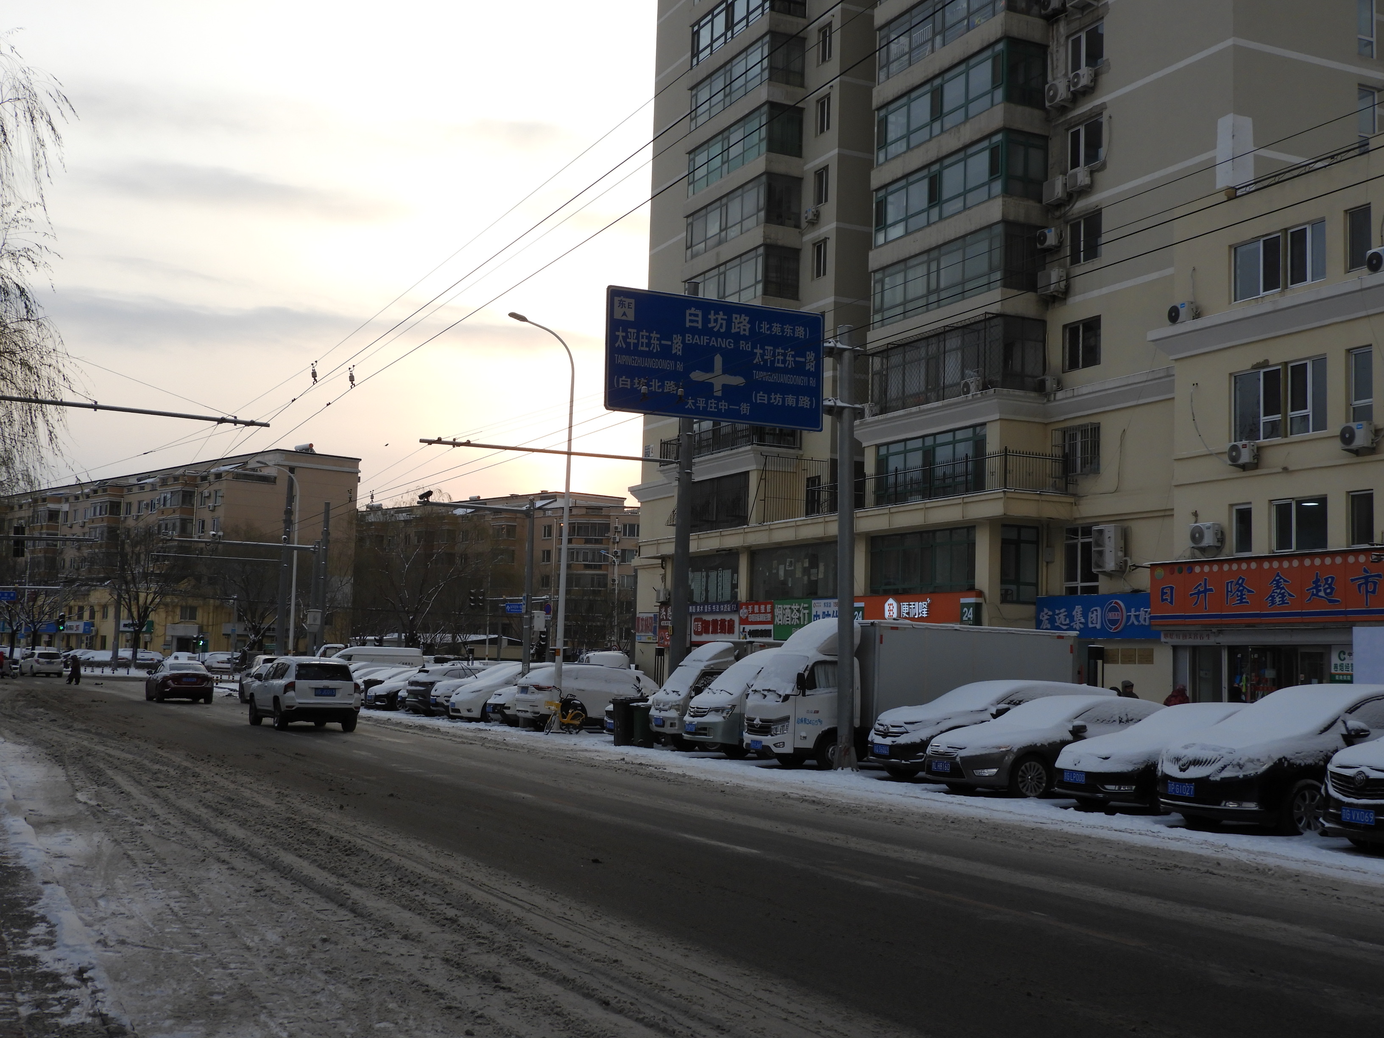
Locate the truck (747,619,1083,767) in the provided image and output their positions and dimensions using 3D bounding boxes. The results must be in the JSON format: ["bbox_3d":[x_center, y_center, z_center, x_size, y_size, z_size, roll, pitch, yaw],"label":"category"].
[{"bbox_3d":[3.875,3.192,28.780,5.970,2.630,1.950,4,-6,-25],"label":"truck"}]

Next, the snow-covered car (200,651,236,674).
[{"bbox_3d":[-32.867,10.034,111.491,1.820,1.520,4.600,4,-6,-25],"label":"snow-covered car"}]

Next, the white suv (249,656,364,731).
[{"bbox_3d":[-9.201,4.032,37.536,1.820,1.680,4.460,4,-6,-25],"label":"white suv"}]

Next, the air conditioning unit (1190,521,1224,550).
[{"bbox_3d":[12.242,0.404,38.077,0.300,0.550,0.770,4,-6,-25],"label":"air conditioning unit"}]

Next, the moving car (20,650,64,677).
[{"bbox_3d":[-41.018,9.101,100.865,1.800,1.660,4.500,5,-6,-32],"label":"moving car"}]

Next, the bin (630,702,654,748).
[{"bbox_3d":[-1.066,4.371,34.058,0.530,0.930,0.480,4,-6,-25],"label":"bin"}]

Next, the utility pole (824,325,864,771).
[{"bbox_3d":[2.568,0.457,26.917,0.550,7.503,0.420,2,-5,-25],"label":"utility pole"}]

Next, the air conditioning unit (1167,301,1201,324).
[{"bbox_3d":[12.152,-5.078,39.610,0.280,0.510,0.710,4,-6,-25],"label":"air conditioning unit"}]

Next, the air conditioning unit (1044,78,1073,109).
[{"bbox_3d":[11.098,-12.805,48.220,0.330,0.637,0.924,4,-6,-25],"label":"air conditioning unit"}]

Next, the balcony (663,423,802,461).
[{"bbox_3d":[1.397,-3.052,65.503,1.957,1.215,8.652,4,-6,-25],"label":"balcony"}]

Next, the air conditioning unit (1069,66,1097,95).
[{"bbox_3d":[11.554,-12.956,47.280,0.310,0.597,0.756,4,-6,-25],"label":"air conditioning unit"}]

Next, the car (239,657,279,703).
[{"bbox_3d":[-12.838,5.124,50.022,1.820,1.620,4.500,4,-6,-25],"label":"car"}]

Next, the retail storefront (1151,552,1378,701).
[{"bbox_3d":[13.165,3.111,35.747,1.200,4.485,7.195,4,-6,-25],"label":"retail storefront"}]

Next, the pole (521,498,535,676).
[{"bbox_3d":[-4.295,2.439,42.048,0.250,6.041,0.250,4,-6,-25],"label":"pole"}]

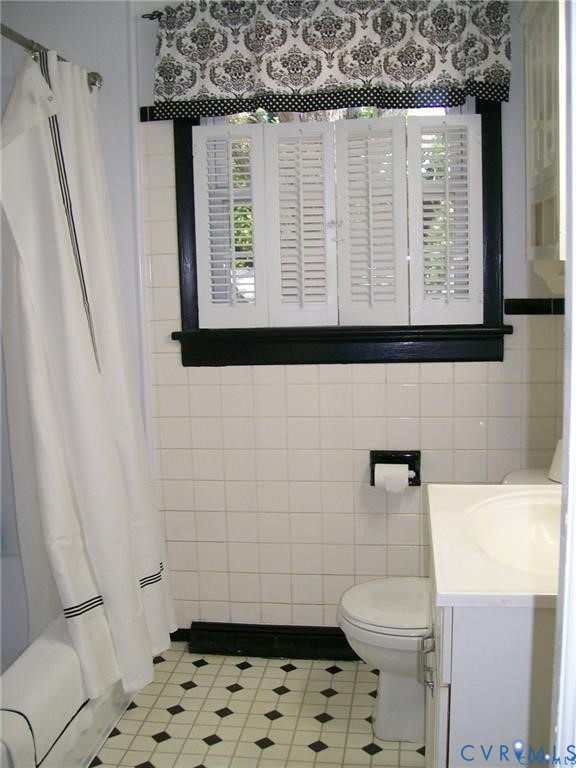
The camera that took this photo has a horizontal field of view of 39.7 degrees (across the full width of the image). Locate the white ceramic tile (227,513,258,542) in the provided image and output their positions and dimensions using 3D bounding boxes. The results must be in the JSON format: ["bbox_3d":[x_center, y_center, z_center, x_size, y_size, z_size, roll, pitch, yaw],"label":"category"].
[{"bbox_3d":[-0.156,0.492,2.752,0.108,0.108,0.009,0,7,7],"label":"white ceramic tile"}]

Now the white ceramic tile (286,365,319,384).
[{"bbox_3d":[0.047,-0.032,2.636,0.108,0.066,0.009,0,8,8],"label":"white ceramic tile"}]

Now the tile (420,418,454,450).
[{"bbox_3d":[0.487,0.159,2.614,0.108,0.108,0.010,-1,8,8],"label":"tile"}]

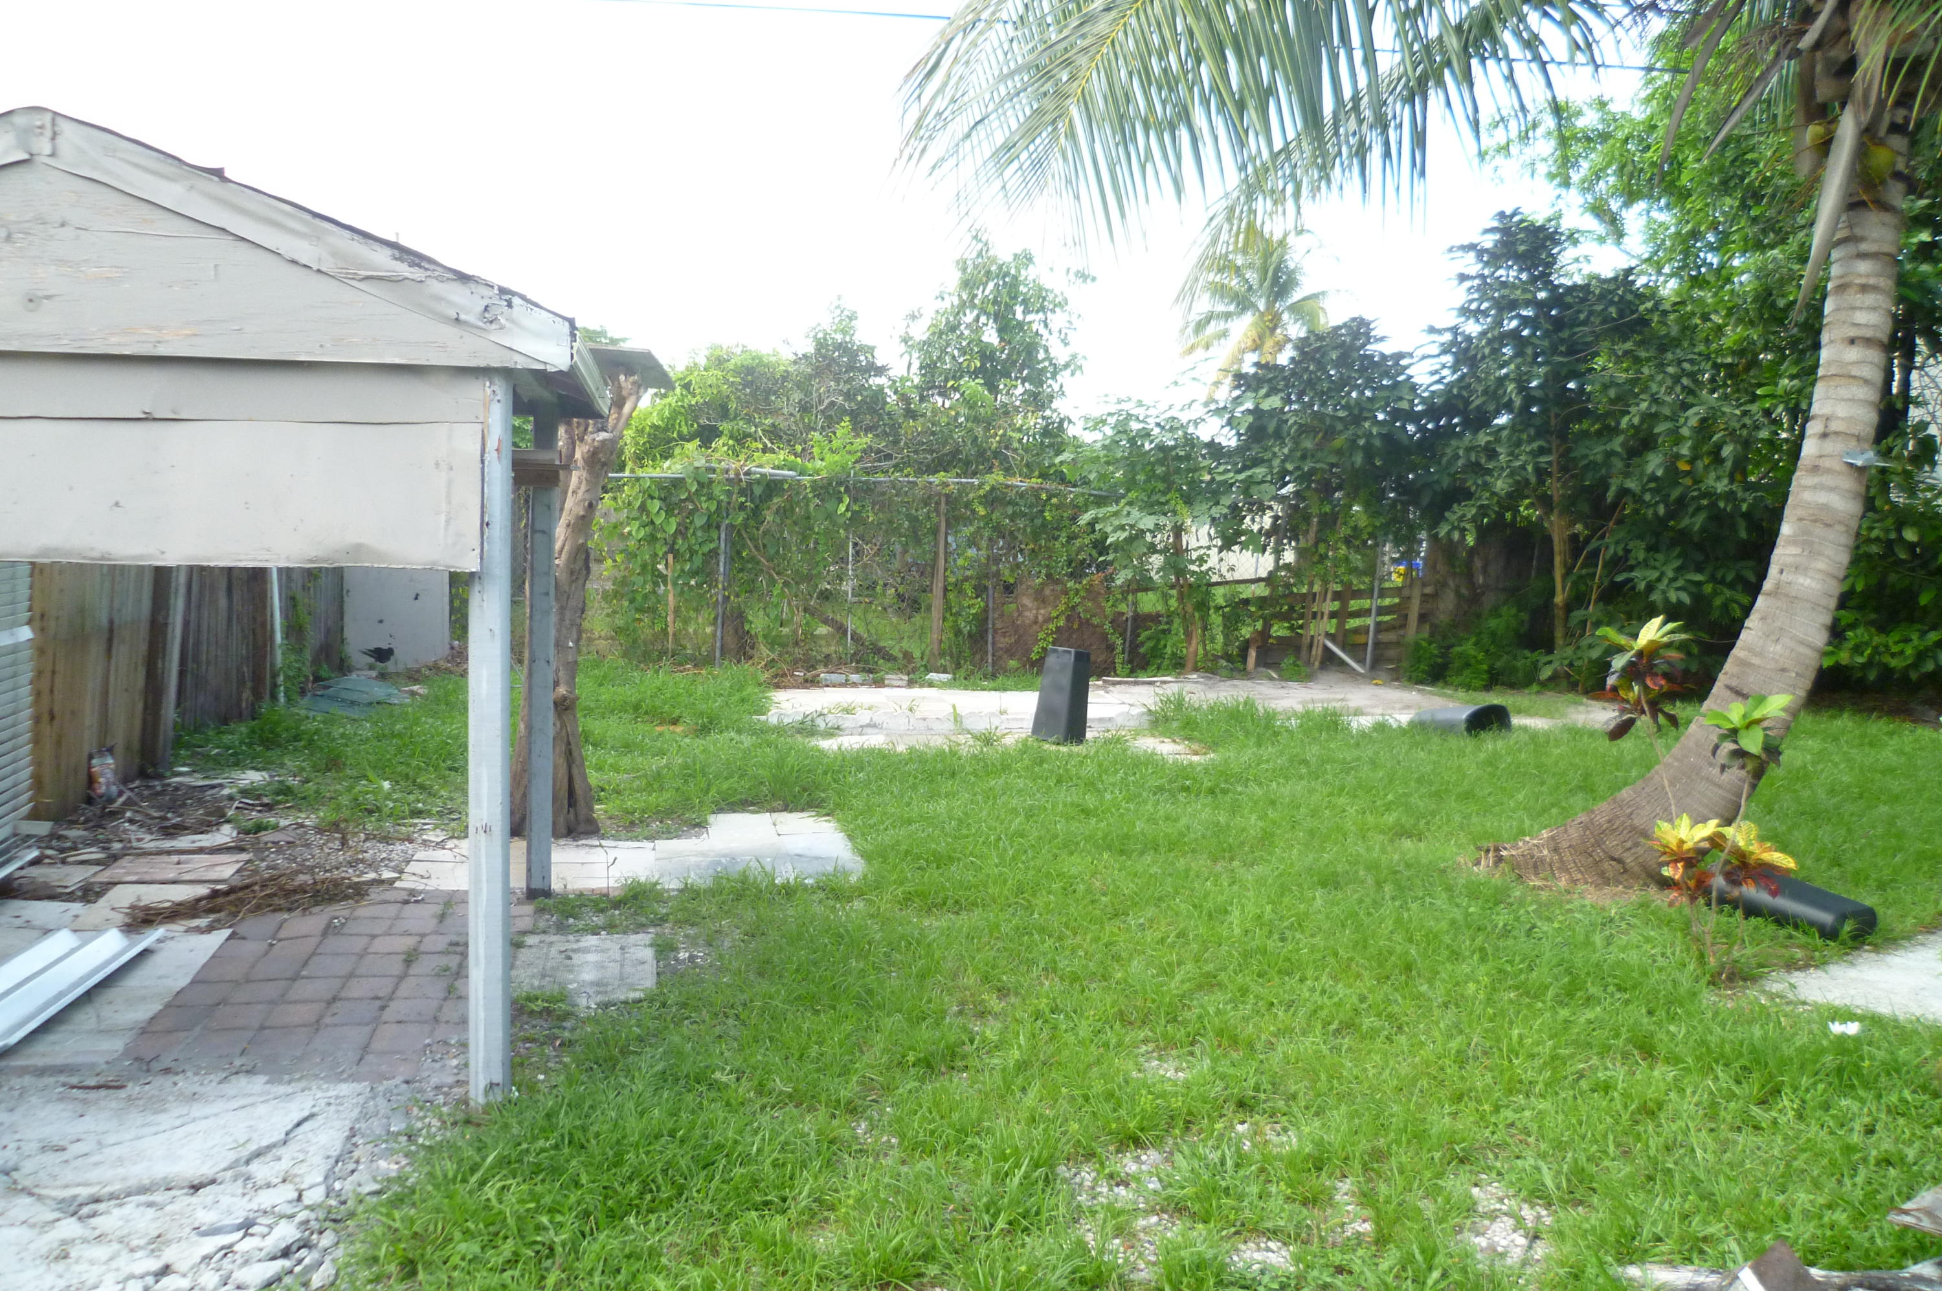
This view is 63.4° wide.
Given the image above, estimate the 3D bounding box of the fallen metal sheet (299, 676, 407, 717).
[{"bbox_3d":[-4.245,0.317,10.810,0.720,0.160,1.050,0,6,-21],"label":"fallen metal sheet"}]

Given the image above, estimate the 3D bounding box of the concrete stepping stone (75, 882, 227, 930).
[{"bbox_3d":[-2.995,0.979,5.740,0.400,0.050,0.600,0,6,-14],"label":"concrete stepping stone"}]

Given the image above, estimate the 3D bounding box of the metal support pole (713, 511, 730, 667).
[{"bbox_3d":[-2.101,-0.506,13.249,0.055,1.420,0.055,3,6,0],"label":"metal support pole"}]

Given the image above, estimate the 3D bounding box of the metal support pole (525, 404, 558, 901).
[{"bbox_3d":[-1.625,0.030,5.941,0.090,1.889,0.090,1,6,-12],"label":"metal support pole"}]

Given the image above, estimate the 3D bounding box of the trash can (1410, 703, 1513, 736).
[{"bbox_3d":[3.468,0.505,11.144,0.370,0.220,0.600,-2,7,-32],"label":"trash can"}]

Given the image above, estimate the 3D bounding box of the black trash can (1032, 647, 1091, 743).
[{"bbox_3d":[0.599,0.322,10.173,0.200,0.590,0.340,1,7,-36],"label":"black trash can"}]

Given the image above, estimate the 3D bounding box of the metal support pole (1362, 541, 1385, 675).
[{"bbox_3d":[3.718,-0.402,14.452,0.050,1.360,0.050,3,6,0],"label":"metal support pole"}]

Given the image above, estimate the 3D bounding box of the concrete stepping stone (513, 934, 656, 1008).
[{"bbox_3d":[-1.279,1.089,5.244,0.420,0.050,0.610,1,6,-13],"label":"concrete stepping stone"}]

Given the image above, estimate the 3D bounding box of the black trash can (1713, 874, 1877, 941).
[{"bbox_3d":[3.269,1.012,6.271,0.330,0.200,0.580,-1,6,-24],"label":"black trash can"}]

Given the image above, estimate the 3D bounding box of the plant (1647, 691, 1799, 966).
[{"bbox_3d":[2.712,0.658,5.591,0.470,1.006,0.430,5,7,26],"label":"plant"}]

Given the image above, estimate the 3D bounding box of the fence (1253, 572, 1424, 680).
[{"bbox_3d":[3.398,-0.206,14.590,1.620,0.930,0.120,1,6,-5],"label":"fence"}]

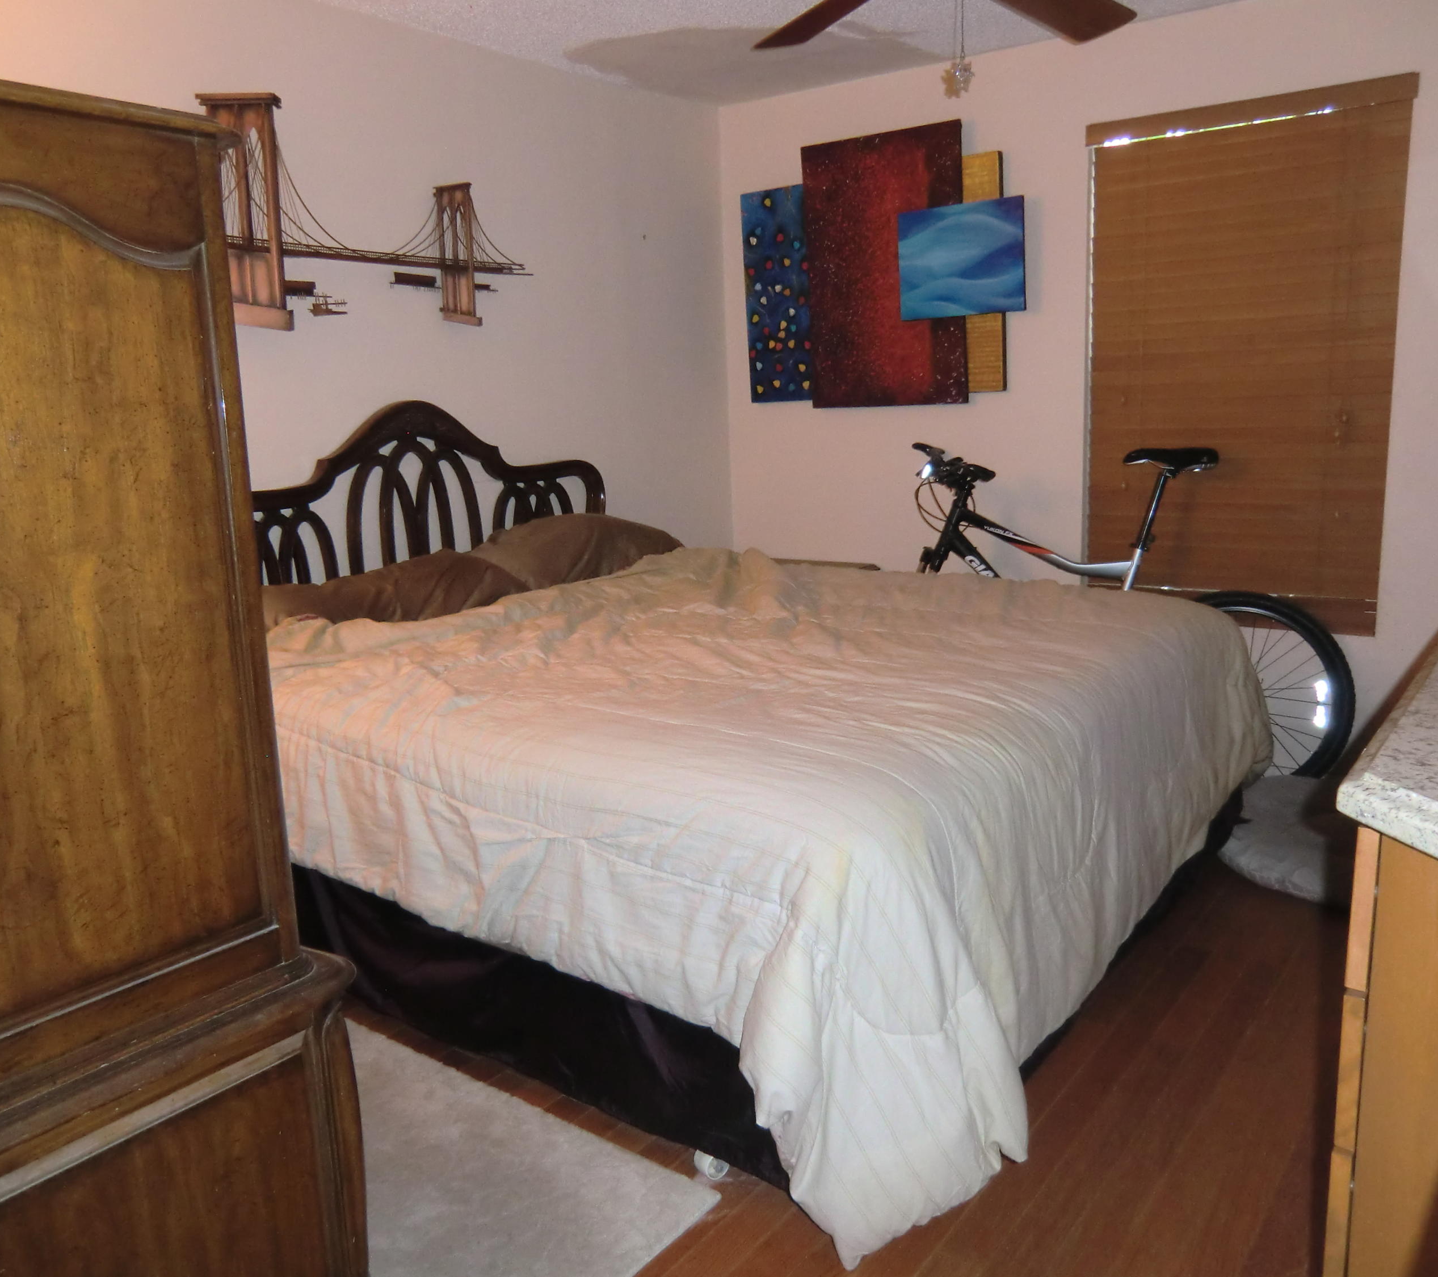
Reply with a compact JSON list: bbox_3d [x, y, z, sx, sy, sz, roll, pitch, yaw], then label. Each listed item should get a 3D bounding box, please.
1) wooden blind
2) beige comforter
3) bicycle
[{"bbox_3d":[1.553,-0.803,3.601,0.900,1.555,0.070,7,15,37],"label":"wooden blind"},{"bbox_3d":[0.169,0.295,3.075,1.970,0.760,2.090,7,15,37],"label":"beige comforter"},{"bbox_3d":[1.121,-0.064,3.850,1.700,1.130,0.600,5,14,30],"label":"bicycle"}]

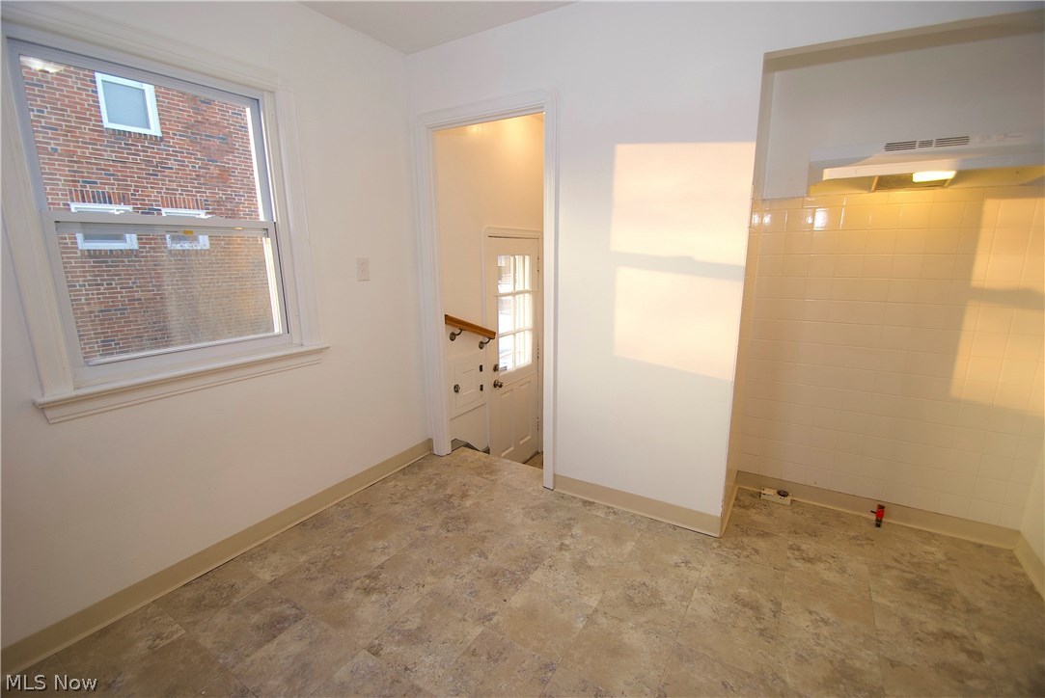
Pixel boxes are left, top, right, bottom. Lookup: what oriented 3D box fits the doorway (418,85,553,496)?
[{"bbox_3d":[-0.191,-0.281,2.566,0.930,2.090,0.140,6,13,31],"label":"doorway"}]

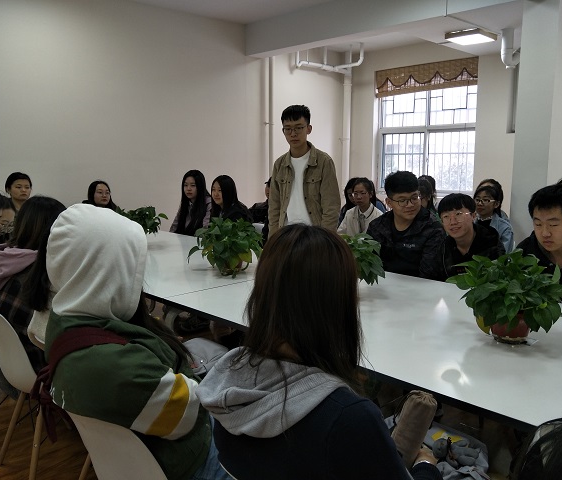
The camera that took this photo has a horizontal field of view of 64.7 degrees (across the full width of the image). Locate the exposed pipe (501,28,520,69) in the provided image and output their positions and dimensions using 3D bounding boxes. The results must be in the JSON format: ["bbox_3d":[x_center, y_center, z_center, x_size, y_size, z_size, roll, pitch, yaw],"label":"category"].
[{"bbox_3d":[2.230,-1.856,4.300,0.150,0.380,0.190,8,12,40],"label":"exposed pipe"}]

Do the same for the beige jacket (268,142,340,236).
[{"bbox_3d":[0.149,-0.315,2.940,0.480,0.680,0.280,4,10,22],"label":"beige jacket"}]

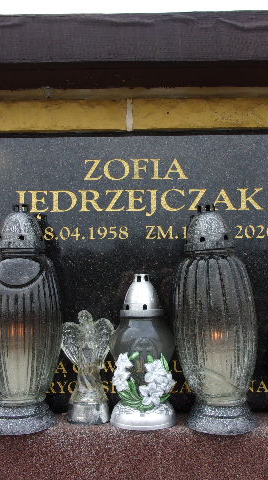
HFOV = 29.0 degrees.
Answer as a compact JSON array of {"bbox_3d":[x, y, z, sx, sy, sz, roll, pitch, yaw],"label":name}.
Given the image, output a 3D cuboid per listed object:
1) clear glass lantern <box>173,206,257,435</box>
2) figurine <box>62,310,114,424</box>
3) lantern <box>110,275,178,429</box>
[{"bbox_3d":[0.128,0.114,0.797,0.125,0.333,0.125,-1,-5,0],"label":"clear glass lantern"},{"bbox_3d":[-0.074,0.201,0.838,0.083,0.169,0.073,0,-5,-3],"label":"figurine"},{"bbox_3d":[0.014,0.169,0.812,0.101,0.229,0.102,-1,-5,0],"label":"lantern"}]

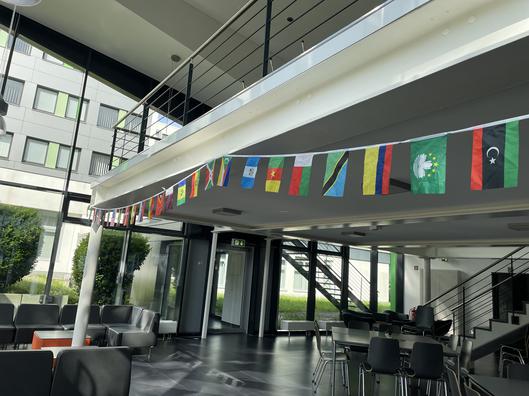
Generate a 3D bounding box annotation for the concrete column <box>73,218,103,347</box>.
[{"bbox_3d":[-2.757,1.312,6.234,0.150,2.340,0.150,12,-13,-34],"label":"concrete column"}]

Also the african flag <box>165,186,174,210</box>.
[{"bbox_3d":[-0.871,0.005,3.640,0.020,0.215,0.145,12,-15,-34],"label":"african flag"}]

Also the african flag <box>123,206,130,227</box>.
[{"bbox_3d":[-1.619,0.217,4.660,0.020,0.215,0.140,12,-13,-34],"label":"african flag"}]

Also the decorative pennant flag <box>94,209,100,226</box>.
[{"bbox_3d":[-2.428,0.284,5.780,0.020,0.215,0.140,12,-13,-34],"label":"decorative pennant flag"}]

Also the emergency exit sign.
[{"bbox_3d":[-0.640,1.141,9.956,0.350,0.190,0.080,12,-13,-34],"label":"emergency exit sign"}]

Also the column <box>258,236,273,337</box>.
[{"bbox_3d":[0.016,2.191,9.730,0.105,2.350,0.105,12,-13,-34],"label":"column"}]

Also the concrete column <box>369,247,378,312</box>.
[{"bbox_3d":[3.519,2.901,12.728,0.170,2.620,0.170,12,-13,-34],"label":"concrete column"}]

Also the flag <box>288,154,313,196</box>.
[{"bbox_3d":[0.198,-0.121,2.136,0.020,0.220,0.150,12,-6,-34],"label":"flag"}]

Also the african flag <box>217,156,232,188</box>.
[{"bbox_3d":[-0.285,-0.191,2.865,0.020,0.217,0.145,12,-5,-34],"label":"african flag"}]

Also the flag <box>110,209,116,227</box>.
[{"bbox_3d":[-1.947,0.254,5.120,0.020,0.215,0.140,12,-13,-34],"label":"flag"}]

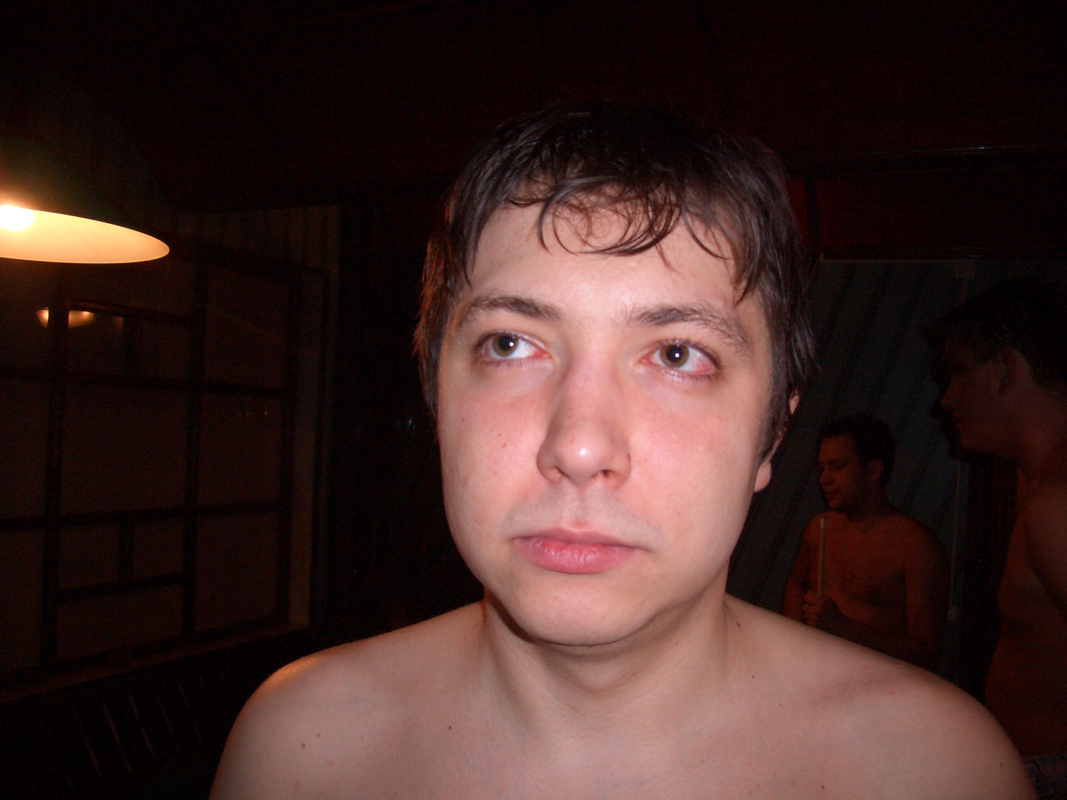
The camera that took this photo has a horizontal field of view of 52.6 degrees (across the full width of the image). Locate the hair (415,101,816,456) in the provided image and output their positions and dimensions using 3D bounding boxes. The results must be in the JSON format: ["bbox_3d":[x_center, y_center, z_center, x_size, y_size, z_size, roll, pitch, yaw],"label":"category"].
[{"bbox_3d":[0.041,-0.046,0.492,0.176,0.180,0.200,4,-1,8],"label":"hair"}]

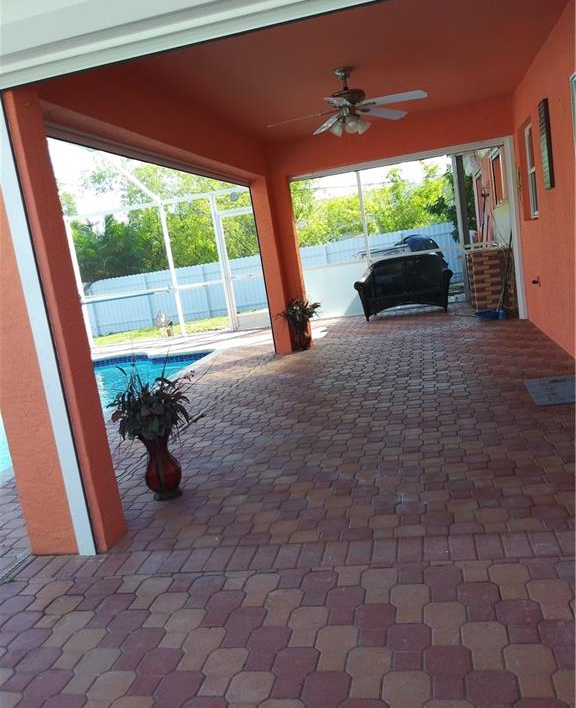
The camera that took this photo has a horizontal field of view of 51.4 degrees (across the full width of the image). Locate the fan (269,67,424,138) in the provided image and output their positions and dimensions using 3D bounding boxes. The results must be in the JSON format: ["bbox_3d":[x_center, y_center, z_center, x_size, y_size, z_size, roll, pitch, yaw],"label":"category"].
[{"bbox_3d":[0.476,-2.038,4.826,1.300,0.510,1.290,-6,10,14],"label":"fan"}]

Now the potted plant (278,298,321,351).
[{"bbox_3d":[0.158,-0.359,7.531,0.500,0.620,0.480,-6,10,14],"label":"potted plant"}]

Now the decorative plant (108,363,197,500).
[{"bbox_3d":[-0.727,0.433,3.343,0.500,0.720,0.480,-6,10,14],"label":"decorative plant"}]

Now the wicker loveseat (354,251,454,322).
[{"bbox_3d":[1.821,-1.051,9.379,1.460,0.870,0.820,-6,10,14],"label":"wicker loveseat"}]

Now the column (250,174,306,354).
[{"bbox_3d":[-0.070,-1.106,7.558,0.380,2.140,0.660,-6,10,14],"label":"column"}]

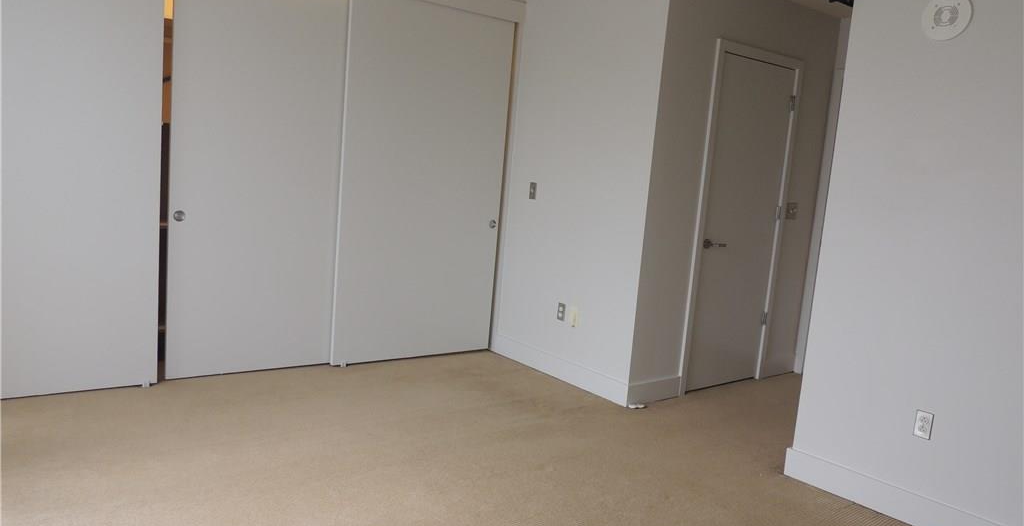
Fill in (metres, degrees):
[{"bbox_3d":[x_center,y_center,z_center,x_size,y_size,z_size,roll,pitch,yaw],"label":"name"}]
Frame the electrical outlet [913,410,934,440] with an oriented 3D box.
[{"bbox_3d":[1.747,0.687,3.021,0.010,0.113,0.069,-2,10,-39],"label":"electrical outlet"}]

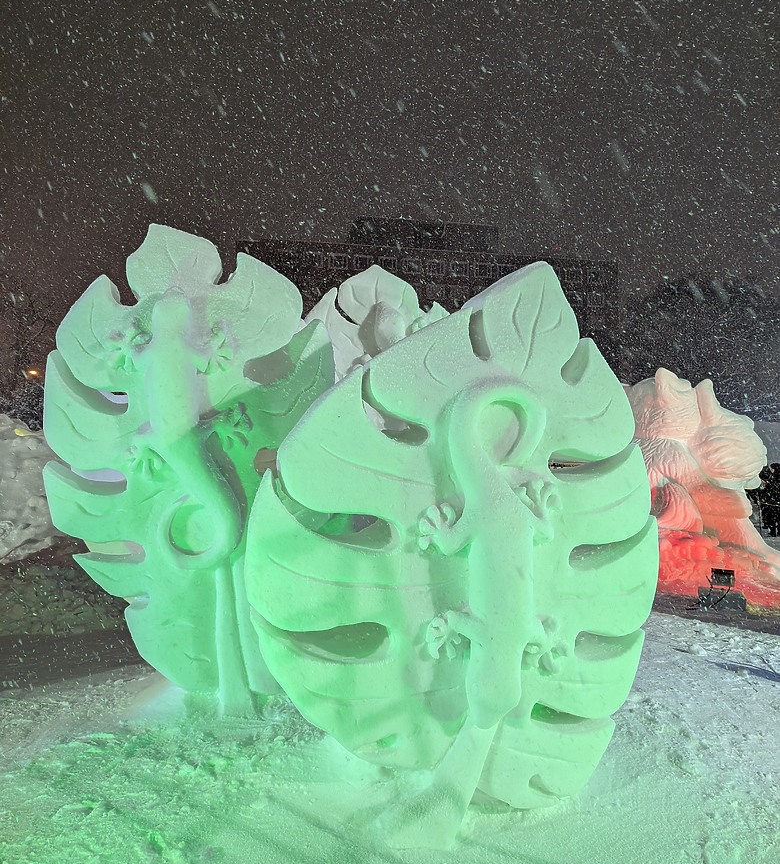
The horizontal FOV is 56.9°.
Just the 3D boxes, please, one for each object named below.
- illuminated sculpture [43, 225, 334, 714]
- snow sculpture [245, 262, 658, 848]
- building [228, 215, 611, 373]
[{"bbox_3d":[-1.220,0.248,4.394,1.750,2.940,0.750,0,-2,-5],"label":"illuminated sculpture"},{"bbox_3d":[0.270,0.472,3.184,1.780,2.400,0.750,0,-2,5],"label":"snow sculpture"},{"bbox_3d":[5.000,-11.163,108.506,55.000,34.000,18.000,0,-2,-12],"label":"building"}]

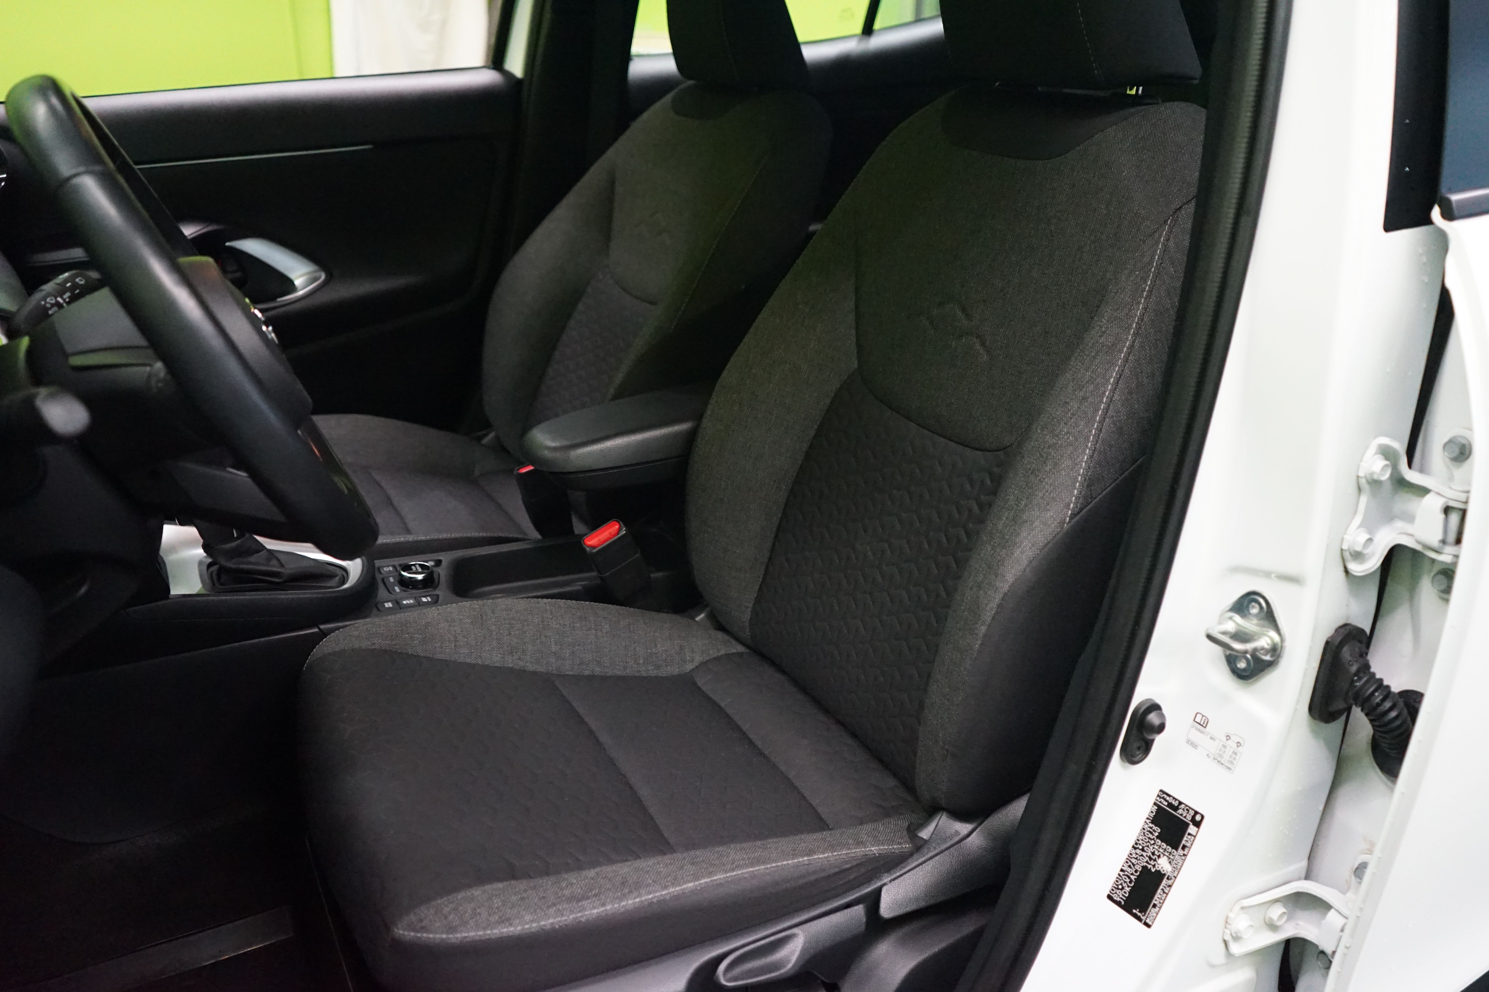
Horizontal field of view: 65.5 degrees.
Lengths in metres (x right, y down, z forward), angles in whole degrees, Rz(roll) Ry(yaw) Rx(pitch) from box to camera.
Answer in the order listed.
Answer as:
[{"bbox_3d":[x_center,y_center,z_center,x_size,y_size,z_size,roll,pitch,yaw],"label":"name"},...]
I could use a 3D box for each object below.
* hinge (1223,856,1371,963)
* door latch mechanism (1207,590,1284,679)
[{"bbox_3d":[0.419,0.314,0.874,0.085,0.052,0.058,-11,24,-24],"label":"hinge"},{"bbox_3d":[0.354,0.098,0.815,0.032,0.066,0.053,-11,24,-24],"label":"door latch mechanism"}]

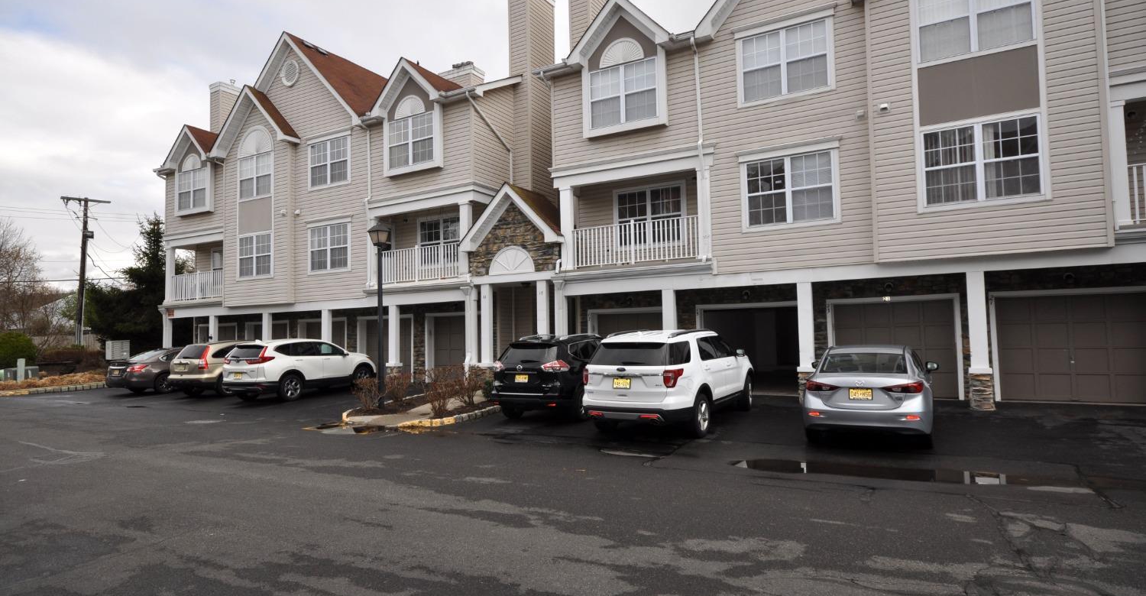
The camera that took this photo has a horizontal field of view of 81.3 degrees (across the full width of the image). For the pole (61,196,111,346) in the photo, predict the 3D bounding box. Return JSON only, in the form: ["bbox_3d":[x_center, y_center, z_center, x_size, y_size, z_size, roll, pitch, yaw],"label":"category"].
[{"bbox_3d":[-27.861,-0.918,37.738,2.400,9.750,0.350,1,-4,-36],"label":"pole"}]

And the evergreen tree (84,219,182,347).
[{"bbox_3d":[-23.284,-0.344,35.456,4.500,8.160,4.500,-3,-4,31],"label":"evergreen tree"}]

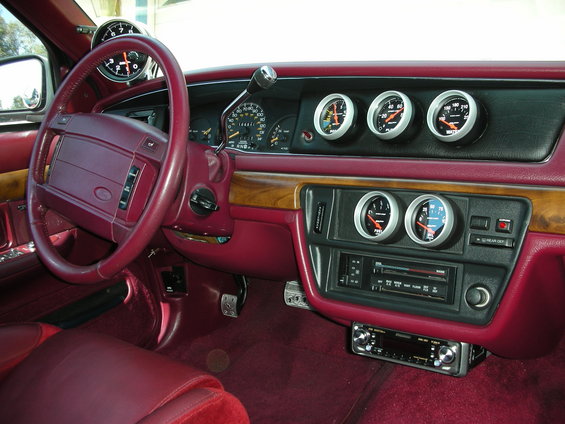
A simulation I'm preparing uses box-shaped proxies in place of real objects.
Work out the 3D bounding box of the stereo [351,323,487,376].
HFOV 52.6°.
[{"bbox_3d":[0.232,0.208,0.932,0.180,0.053,0.160,4,2,37],"label":"stereo"}]

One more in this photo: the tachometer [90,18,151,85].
[{"bbox_3d":[-0.327,-0.341,1.222,0.128,0.128,0.085,3,13,11],"label":"tachometer"}]

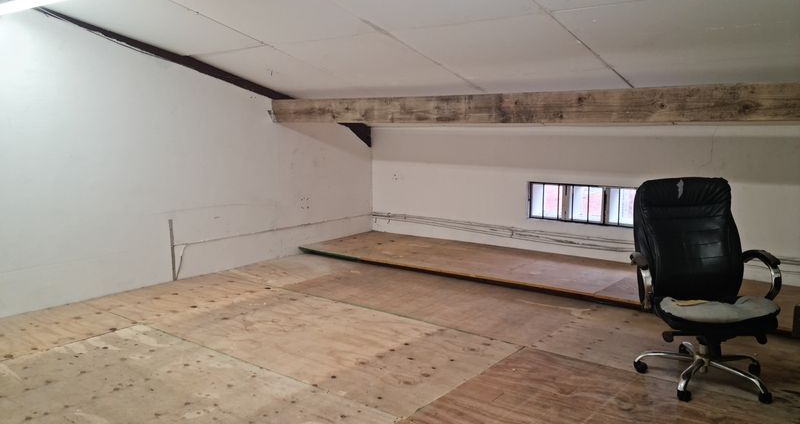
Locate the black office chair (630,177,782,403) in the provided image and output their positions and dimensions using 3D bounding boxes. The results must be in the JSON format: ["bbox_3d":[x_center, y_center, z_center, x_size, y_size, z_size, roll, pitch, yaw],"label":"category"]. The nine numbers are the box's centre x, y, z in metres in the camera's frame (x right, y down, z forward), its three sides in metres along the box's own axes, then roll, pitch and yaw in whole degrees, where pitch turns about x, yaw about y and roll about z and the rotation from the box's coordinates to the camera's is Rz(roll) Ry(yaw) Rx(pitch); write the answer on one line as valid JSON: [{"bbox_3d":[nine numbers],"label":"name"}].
[{"bbox_3d":[1.653,0.374,3.377,0.700,1.100,0.740,0,8,1],"label":"black office chair"}]

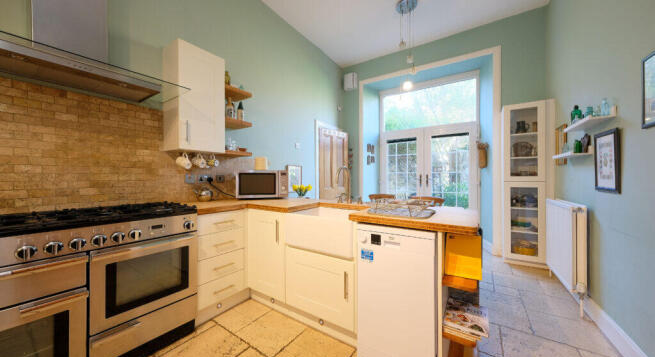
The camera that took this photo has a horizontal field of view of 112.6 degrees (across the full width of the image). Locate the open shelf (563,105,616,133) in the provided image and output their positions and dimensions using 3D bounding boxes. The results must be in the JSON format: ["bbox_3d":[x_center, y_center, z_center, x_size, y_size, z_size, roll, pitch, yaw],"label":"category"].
[{"bbox_3d":[2.006,-0.446,1.698,0.116,0.074,0.555,0,1,33],"label":"open shelf"}]

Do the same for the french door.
[{"bbox_3d":[1.865,0.071,4.215,1.720,2.073,0.081,0,1,33],"label":"french door"}]

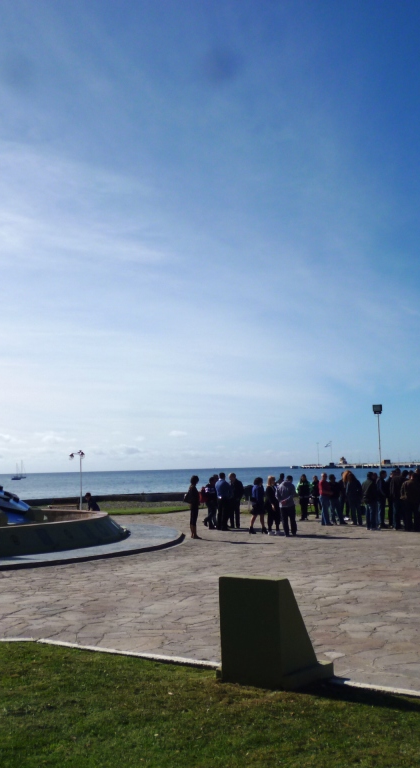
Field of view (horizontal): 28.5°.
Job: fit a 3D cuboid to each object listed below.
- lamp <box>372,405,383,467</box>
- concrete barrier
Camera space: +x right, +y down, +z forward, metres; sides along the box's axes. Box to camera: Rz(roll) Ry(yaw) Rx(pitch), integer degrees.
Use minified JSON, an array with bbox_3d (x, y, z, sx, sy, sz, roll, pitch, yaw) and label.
[{"bbox_3d":[9.855,4.061,47.807,0.550,5.740,0.400,-3,-6,14],"label":"lamp"},{"bbox_3d":[0.527,2.023,6.930,0.714,0.842,0.644,-6,-7,39],"label":"concrete barrier"}]

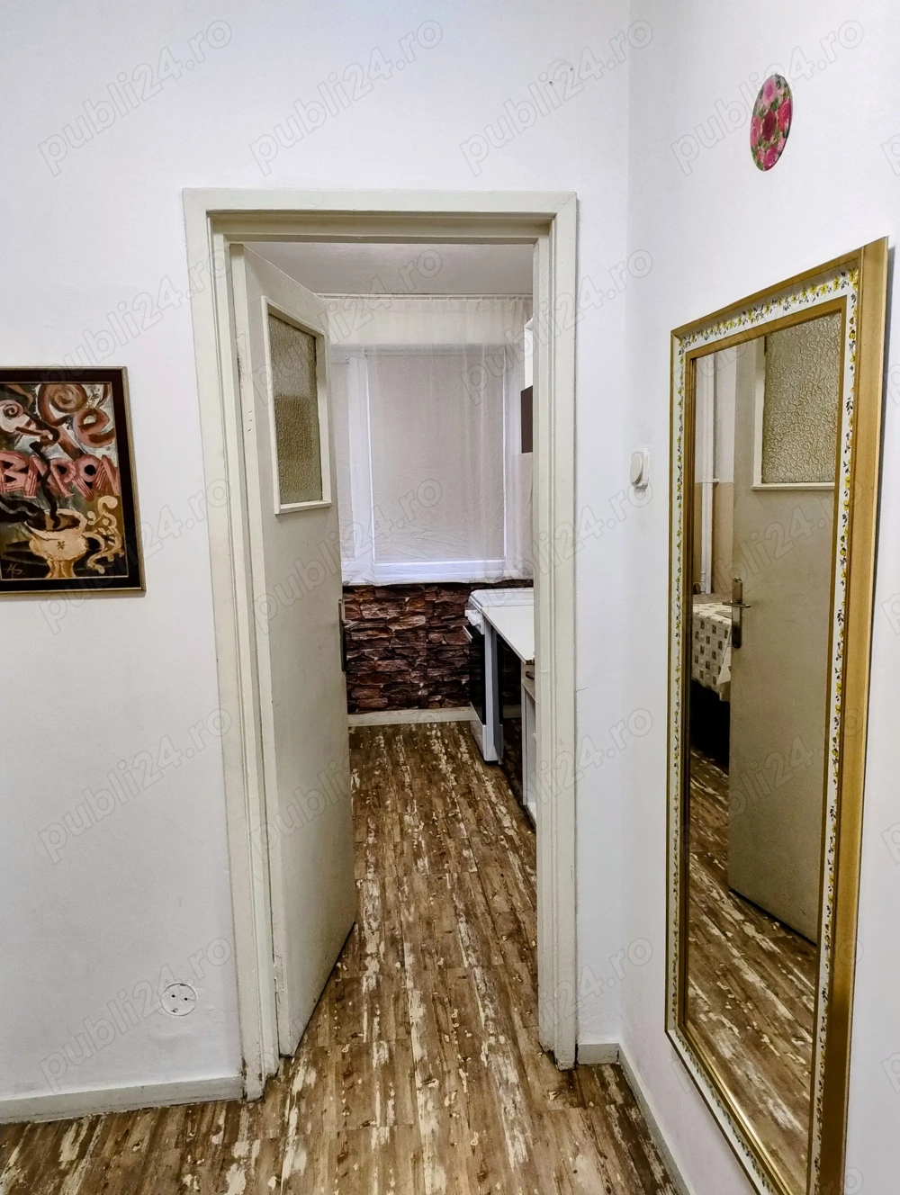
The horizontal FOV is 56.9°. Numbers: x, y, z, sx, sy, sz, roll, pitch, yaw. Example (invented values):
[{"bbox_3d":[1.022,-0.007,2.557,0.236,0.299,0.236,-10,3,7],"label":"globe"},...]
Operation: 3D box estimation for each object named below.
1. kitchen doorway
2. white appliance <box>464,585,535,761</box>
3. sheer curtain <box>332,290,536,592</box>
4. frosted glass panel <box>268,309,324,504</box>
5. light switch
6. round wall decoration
[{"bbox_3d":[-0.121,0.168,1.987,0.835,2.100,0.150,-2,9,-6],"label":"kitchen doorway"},{"bbox_3d":[0.406,0.406,4.582,0.590,0.840,0.530,-2,9,-6],"label":"white appliance"},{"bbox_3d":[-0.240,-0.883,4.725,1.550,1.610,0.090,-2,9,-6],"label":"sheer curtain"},{"bbox_3d":[-0.423,-0.505,2.284,0.015,0.476,0.456,0,9,8],"label":"frosted glass panel"},{"bbox_3d":[0.404,-0.277,1.778,0.020,0.082,0.080,-2,9,-6],"label":"light switch"},{"bbox_3d":[0.453,-0.678,1.184,0.012,0.126,0.126,-2,9,-6],"label":"round wall decoration"}]

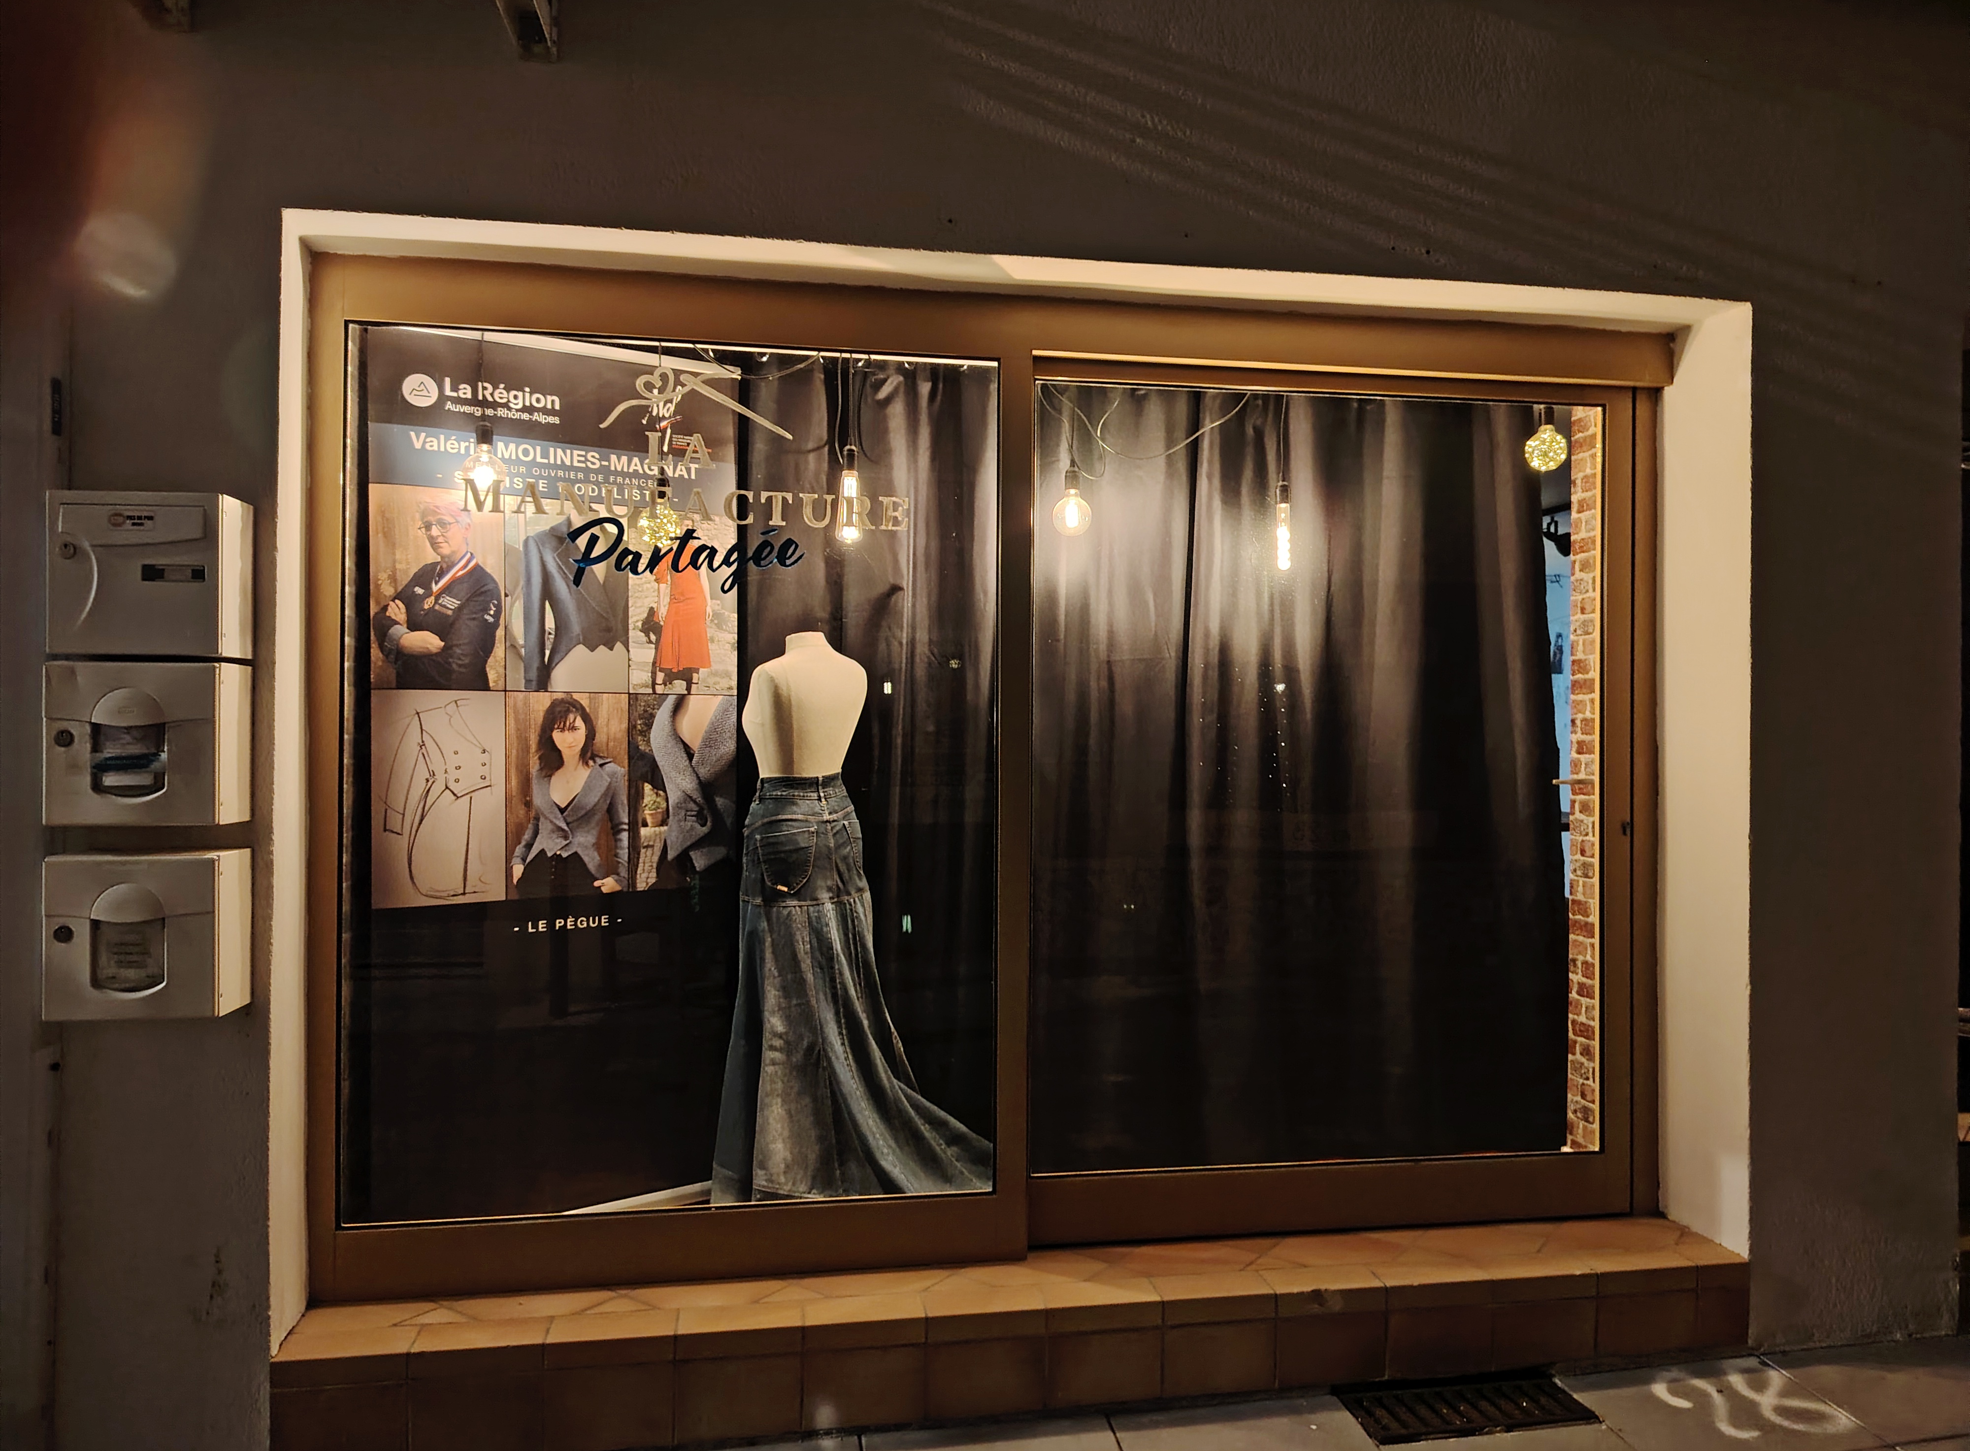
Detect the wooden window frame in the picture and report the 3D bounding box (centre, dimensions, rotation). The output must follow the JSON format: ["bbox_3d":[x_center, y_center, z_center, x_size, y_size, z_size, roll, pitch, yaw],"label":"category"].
[{"bbox_3d":[0.141,0.125,3.108,3.087,2.147,0.140,0,0,-10],"label":"wooden window frame"}]

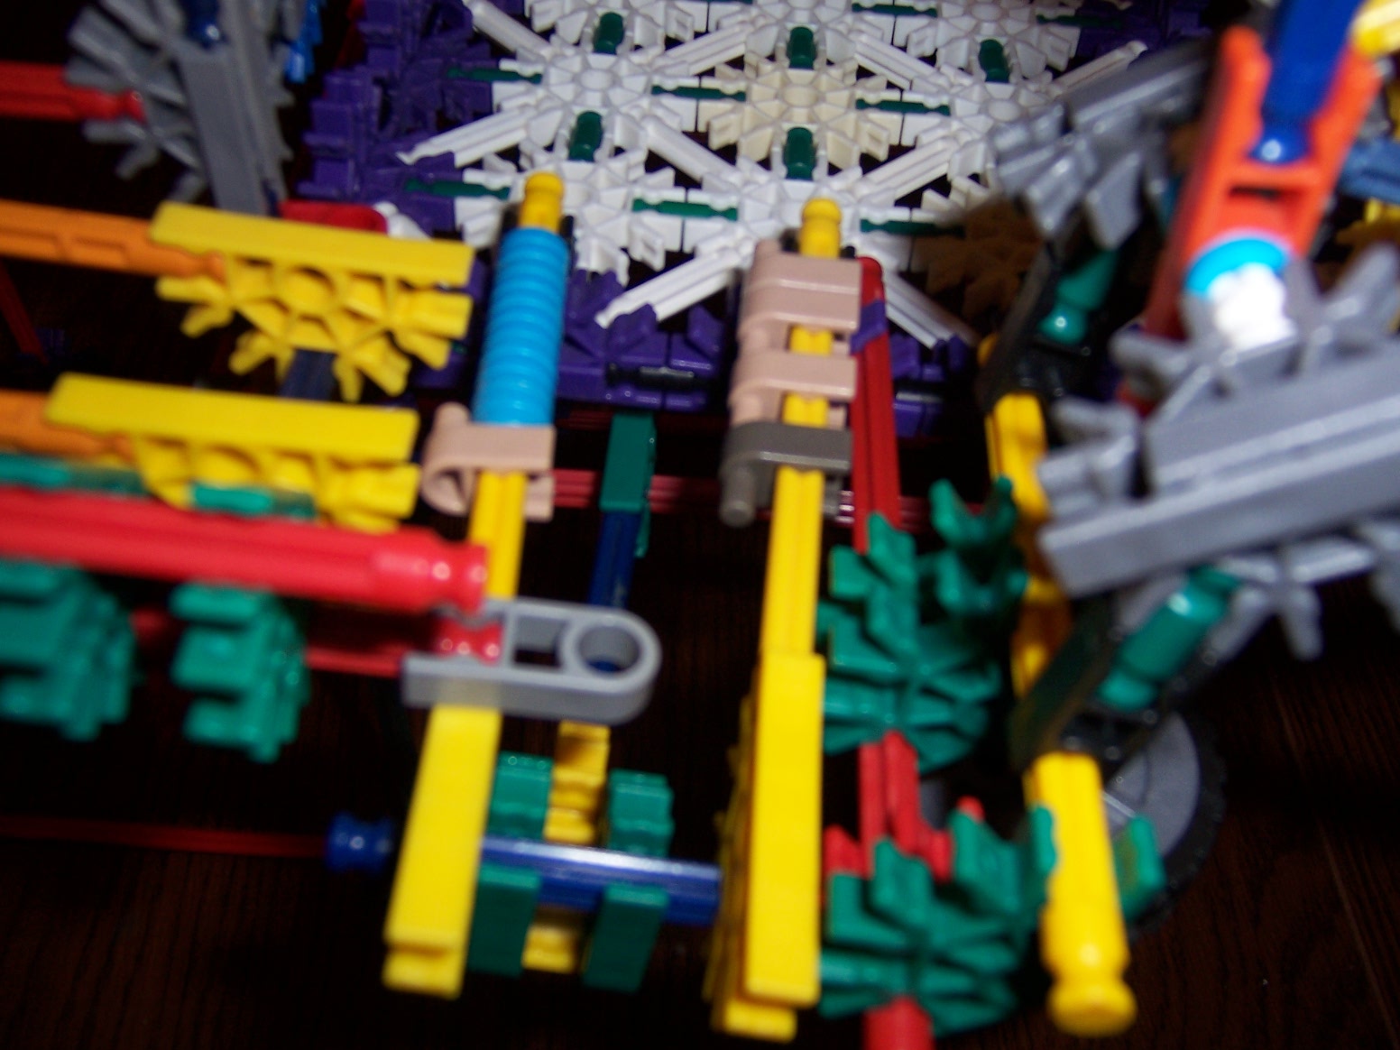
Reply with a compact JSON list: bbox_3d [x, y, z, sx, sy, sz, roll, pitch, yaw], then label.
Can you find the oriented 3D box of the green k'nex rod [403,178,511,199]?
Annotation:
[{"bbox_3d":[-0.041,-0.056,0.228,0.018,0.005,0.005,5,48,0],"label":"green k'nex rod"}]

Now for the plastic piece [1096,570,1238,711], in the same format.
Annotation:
[{"bbox_3d":[0.041,0.010,0.117,0.006,0.017,0.006,13,47,-10],"label":"plastic piece"}]

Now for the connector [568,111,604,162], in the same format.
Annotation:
[{"bbox_3d":[-0.020,-0.065,0.234,0.006,0.006,0.017,4,48,0],"label":"connector"}]

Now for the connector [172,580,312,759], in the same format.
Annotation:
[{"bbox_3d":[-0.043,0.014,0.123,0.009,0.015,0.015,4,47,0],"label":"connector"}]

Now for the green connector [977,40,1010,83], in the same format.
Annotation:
[{"bbox_3d":[0.057,-0.088,0.259,0.006,0.006,0.017,4,48,0],"label":"green connector"}]

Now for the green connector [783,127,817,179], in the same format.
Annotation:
[{"bbox_3d":[0.017,-0.063,0.234,0.006,0.006,0.017,4,47,0],"label":"green connector"}]

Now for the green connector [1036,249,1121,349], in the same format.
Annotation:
[{"bbox_3d":[0.043,-0.027,0.145,0.006,0.017,0.006,13,47,-10],"label":"green connector"}]

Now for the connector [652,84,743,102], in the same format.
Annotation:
[{"bbox_3d":[0.000,-0.078,0.247,0.017,0.006,0.006,4,47,0],"label":"connector"}]

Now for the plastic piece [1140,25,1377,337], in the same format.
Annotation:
[{"bbox_3d":[0.042,-0.020,0.103,0.010,0.035,0.006,-2,48,6],"label":"plastic piece"}]

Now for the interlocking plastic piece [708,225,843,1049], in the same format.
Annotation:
[{"bbox_3d":[0.012,0.002,0.159,0.007,0.018,0.114,6,51,1],"label":"interlocking plastic piece"}]

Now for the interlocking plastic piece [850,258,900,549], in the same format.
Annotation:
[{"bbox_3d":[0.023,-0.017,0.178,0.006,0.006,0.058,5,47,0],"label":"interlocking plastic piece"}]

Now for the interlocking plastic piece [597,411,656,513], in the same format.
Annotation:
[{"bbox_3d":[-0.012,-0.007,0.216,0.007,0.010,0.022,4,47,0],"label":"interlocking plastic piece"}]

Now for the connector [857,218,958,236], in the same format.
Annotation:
[{"bbox_3d":[0.035,-0.047,0.221,0.017,0.006,0.006,4,48,0],"label":"connector"}]

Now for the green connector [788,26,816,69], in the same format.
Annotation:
[{"bbox_3d":[0.020,-0.090,0.259,0.006,0.006,0.017,4,47,0],"label":"green connector"}]

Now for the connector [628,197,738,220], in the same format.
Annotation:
[{"bbox_3d":[-0.002,-0.050,0.221,0.017,0.006,0.006,4,48,0],"label":"connector"}]

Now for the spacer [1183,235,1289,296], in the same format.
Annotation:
[{"bbox_3d":[0.049,-0.023,0.121,0.010,0.010,0.004,4,47,0],"label":"spacer"}]

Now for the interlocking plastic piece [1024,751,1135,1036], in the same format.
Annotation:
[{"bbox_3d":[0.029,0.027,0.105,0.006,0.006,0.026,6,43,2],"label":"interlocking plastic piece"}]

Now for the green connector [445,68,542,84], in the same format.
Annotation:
[{"bbox_3d":[-0.038,-0.081,0.247,0.017,0.006,0.006,4,47,0],"label":"green connector"}]

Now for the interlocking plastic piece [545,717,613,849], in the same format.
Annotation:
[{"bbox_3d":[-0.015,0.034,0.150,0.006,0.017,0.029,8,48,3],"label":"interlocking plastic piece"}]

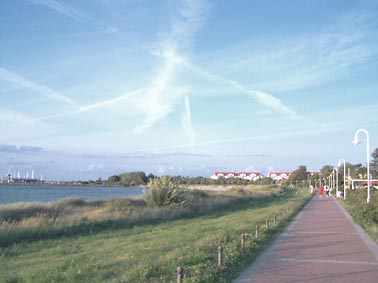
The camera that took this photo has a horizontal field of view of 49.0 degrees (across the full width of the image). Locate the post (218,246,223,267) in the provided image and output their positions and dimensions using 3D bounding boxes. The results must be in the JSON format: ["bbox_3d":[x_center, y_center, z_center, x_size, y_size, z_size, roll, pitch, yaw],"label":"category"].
[{"bbox_3d":[0.648,2.369,8.500,0.090,0.460,0.090,0,-6,0],"label":"post"}]

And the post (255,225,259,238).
[{"bbox_3d":[2.060,2.753,12.600,0.090,0.460,0.090,0,-6,0],"label":"post"}]

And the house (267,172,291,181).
[{"bbox_3d":[85.725,36.195,395.000,21.500,13.500,13.000,0,-6,0],"label":"house"}]

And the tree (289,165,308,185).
[{"bbox_3d":[71.293,22.006,270.000,13.000,14.000,12.000,0,-6,0],"label":"tree"}]

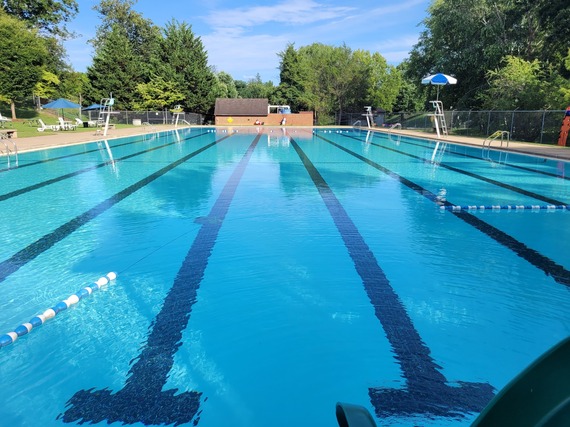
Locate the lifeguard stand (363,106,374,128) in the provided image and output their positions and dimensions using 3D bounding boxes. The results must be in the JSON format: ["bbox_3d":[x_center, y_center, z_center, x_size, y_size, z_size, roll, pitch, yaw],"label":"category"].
[{"bbox_3d":[9.129,-10.574,46.882,1.250,2.400,0.900,0,13,-2],"label":"lifeguard stand"}]

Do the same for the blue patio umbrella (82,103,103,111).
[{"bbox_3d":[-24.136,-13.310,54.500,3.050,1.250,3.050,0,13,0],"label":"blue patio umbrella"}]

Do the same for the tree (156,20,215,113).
[{"bbox_3d":[-14.043,-19.864,60.740,8.300,14.010,8.300,0,13,-2],"label":"tree"}]

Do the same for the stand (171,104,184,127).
[{"bbox_3d":[-11.803,-10.733,47.200,1.450,2.400,0.900,1,13,5],"label":"stand"}]

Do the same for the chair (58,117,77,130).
[{"bbox_3d":[-17.004,-6.955,33.453,1.600,1.000,0.680,5,14,18],"label":"chair"}]

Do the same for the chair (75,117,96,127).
[{"bbox_3d":[-20.179,-9.159,43.500,1.800,0.900,0.700,1,13,5],"label":"chair"}]

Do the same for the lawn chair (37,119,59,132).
[{"bbox_3d":[-19.234,-7.132,34.800,1.800,0.950,0.680,2,13,10],"label":"lawn chair"}]

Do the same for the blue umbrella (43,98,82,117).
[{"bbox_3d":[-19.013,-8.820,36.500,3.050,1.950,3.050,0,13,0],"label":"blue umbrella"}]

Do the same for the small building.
[{"bbox_3d":[-2.822,-13.532,57.500,12.800,3.500,5.000,0,13,-2],"label":"small building"}]

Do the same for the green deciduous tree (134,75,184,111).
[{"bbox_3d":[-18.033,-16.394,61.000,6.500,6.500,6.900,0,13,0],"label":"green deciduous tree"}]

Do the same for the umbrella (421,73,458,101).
[{"bbox_3d":[9.598,-7.846,26.582,2.130,1.720,2.130,0,13,-2],"label":"umbrella"}]

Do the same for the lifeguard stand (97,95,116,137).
[{"bbox_3d":[-11.088,-6.159,26.612,1.250,2.650,0.850,0,13,-2],"label":"lifeguard stand"}]

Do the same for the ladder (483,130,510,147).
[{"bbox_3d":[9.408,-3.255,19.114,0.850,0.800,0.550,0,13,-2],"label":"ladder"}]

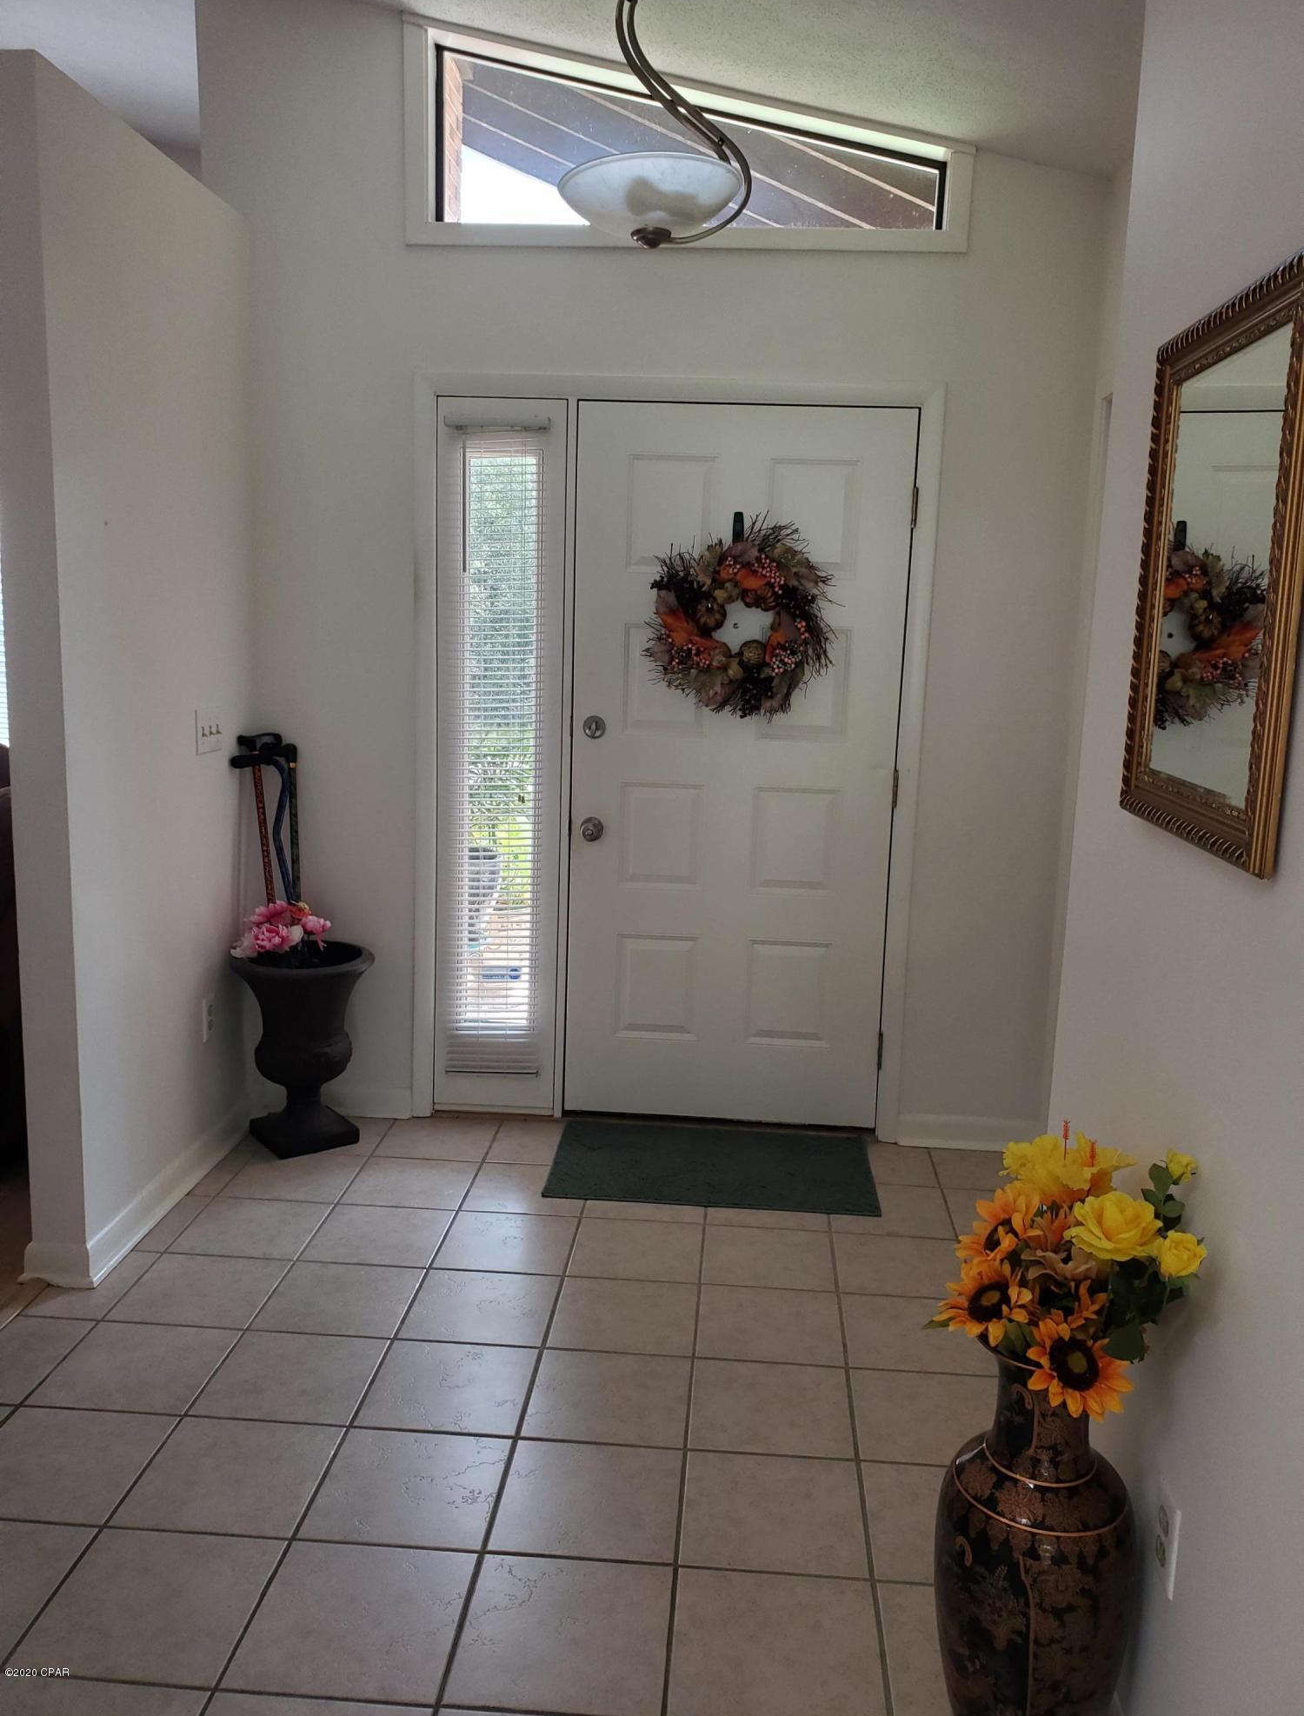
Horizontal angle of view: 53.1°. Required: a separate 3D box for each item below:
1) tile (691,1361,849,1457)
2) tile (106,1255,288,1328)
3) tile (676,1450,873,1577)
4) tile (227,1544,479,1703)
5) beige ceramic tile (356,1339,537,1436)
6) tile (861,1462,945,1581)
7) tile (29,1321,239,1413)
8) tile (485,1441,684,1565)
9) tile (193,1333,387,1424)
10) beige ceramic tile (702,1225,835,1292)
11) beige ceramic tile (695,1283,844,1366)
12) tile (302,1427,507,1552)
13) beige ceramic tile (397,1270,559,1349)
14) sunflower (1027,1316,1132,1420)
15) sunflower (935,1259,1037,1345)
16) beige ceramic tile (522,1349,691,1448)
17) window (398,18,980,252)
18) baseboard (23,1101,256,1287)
[{"bbox_3d":[0.227,1.042,2.471,0.303,0.010,0.301,2,10,4],"label":"tile"},{"bbox_3d":[-0.968,0.936,2.821,0.297,0.010,0.295,2,9,4],"label":"tile"},{"bbox_3d":[0.202,1.078,2.147,0.300,0.010,0.297,2,10,4],"label":"tile"},{"bbox_3d":[-0.426,1.104,1.893,0.300,0.010,0.297,2,10,4],"label":"tile"},{"bbox_3d":[-0.383,1.006,2.481,0.300,0.010,0.297,2,10,4],"label":"beige ceramic tile"},{"bbox_3d":[0.512,1.103,2.153,0.303,0.010,0.301,2,10,4],"label":"tile"},{"bbox_3d":[-0.989,0.982,2.522,0.300,0.010,0.297,2,10,4],"label":"tile"},{"bbox_3d":[-0.101,1.080,2.194,0.303,0.010,0.301,2,10,4],"label":"tile"},{"bbox_3d":[-0.693,1.006,2.533,0.303,0.010,0.301,2,10,4],"label":"tile"},{"bbox_3d":[0.271,0.943,3.067,0.303,0.010,0.301,2,10,4],"label":"beige ceramic tile"},{"bbox_3d":[0.245,0.980,2.735,0.300,0.010,0.297,2,10,4],"label":"beige ceramic tile"},{"bbox_3d":[-0.404,1.055,2.187,0.297,0.010,0.295,2,9,4],"label":"tile"},{"bbox_3d":[-0.361,0.958,2.780,0.297,0.010,0.295,2,9,4],"label":"beige ceramic tile"},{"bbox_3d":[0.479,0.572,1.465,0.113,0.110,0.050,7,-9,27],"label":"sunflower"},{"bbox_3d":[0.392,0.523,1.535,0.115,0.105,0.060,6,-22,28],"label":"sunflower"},{"bbox_3d":[-0.080,1.030,2.492,0.303,0.010,0.301,2,10,4],"label":"beige ceramic tile"},{"bbox_3d":[0.093,-1.863,3.384,1.468,0.562,0.100,2,10,4],"label":"window"},{"bbox_3d":[-1.244,0.784,3.325,0.178,0.100,1.080,2,10,4],"label":"baseboard"}]

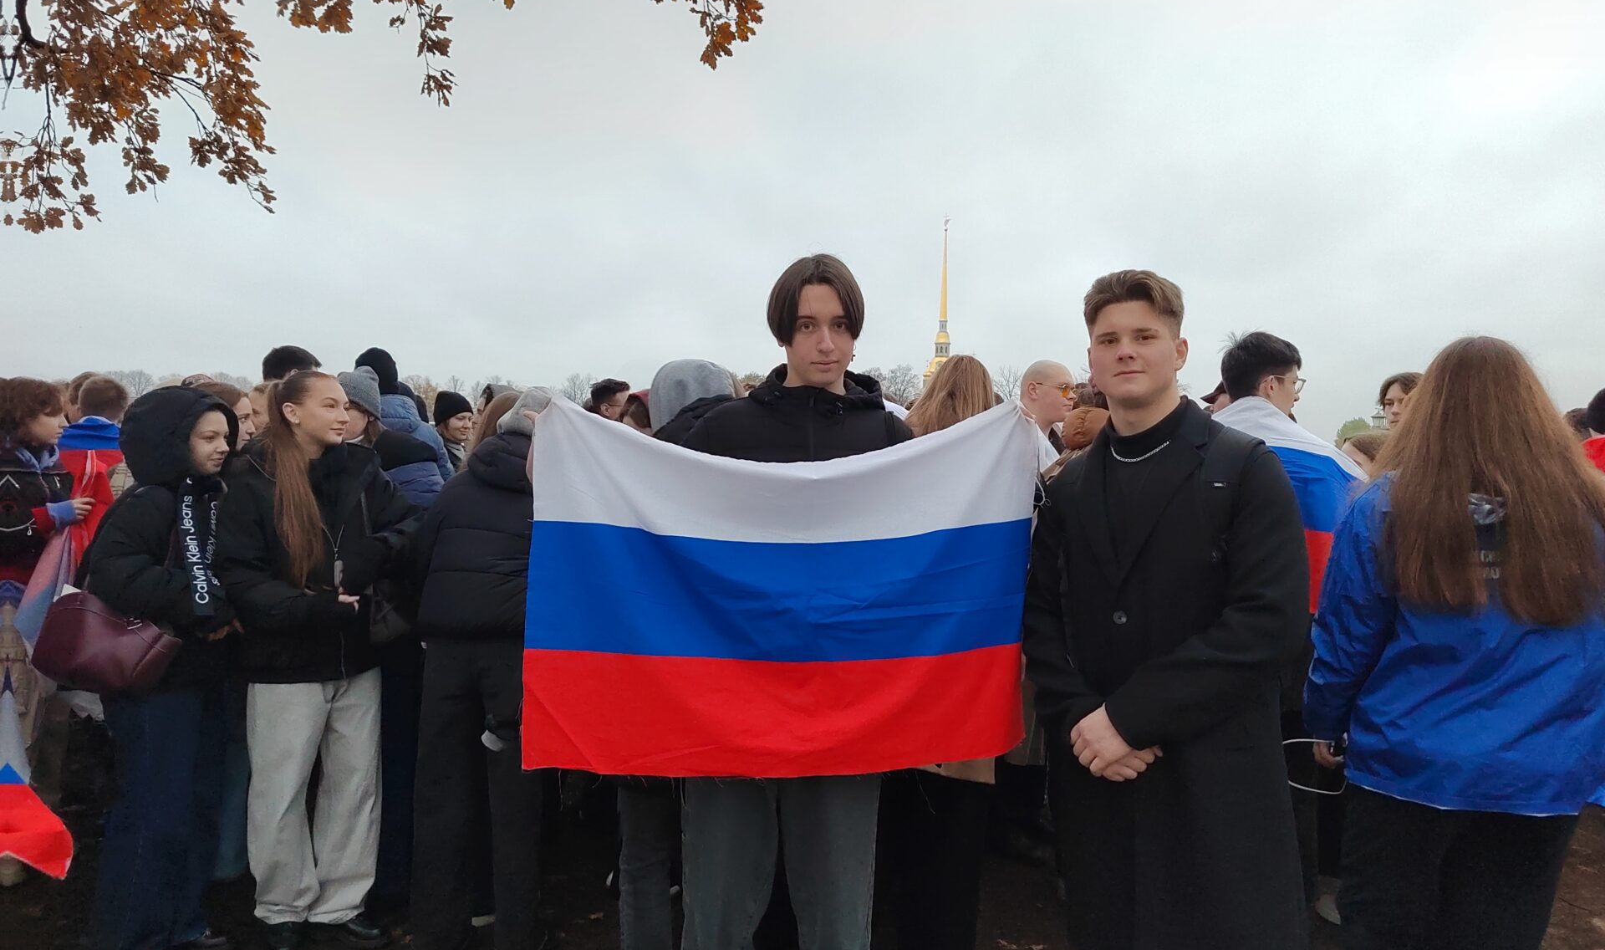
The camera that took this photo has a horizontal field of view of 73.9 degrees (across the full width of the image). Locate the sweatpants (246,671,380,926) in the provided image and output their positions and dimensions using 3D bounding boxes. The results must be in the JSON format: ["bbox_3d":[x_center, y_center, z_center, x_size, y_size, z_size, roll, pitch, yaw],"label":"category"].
[{"bbox_3d":[-1.411,0.857,3.080,0.370,0.860,0.280,0,2,-23],"label":"sweatpants"}]

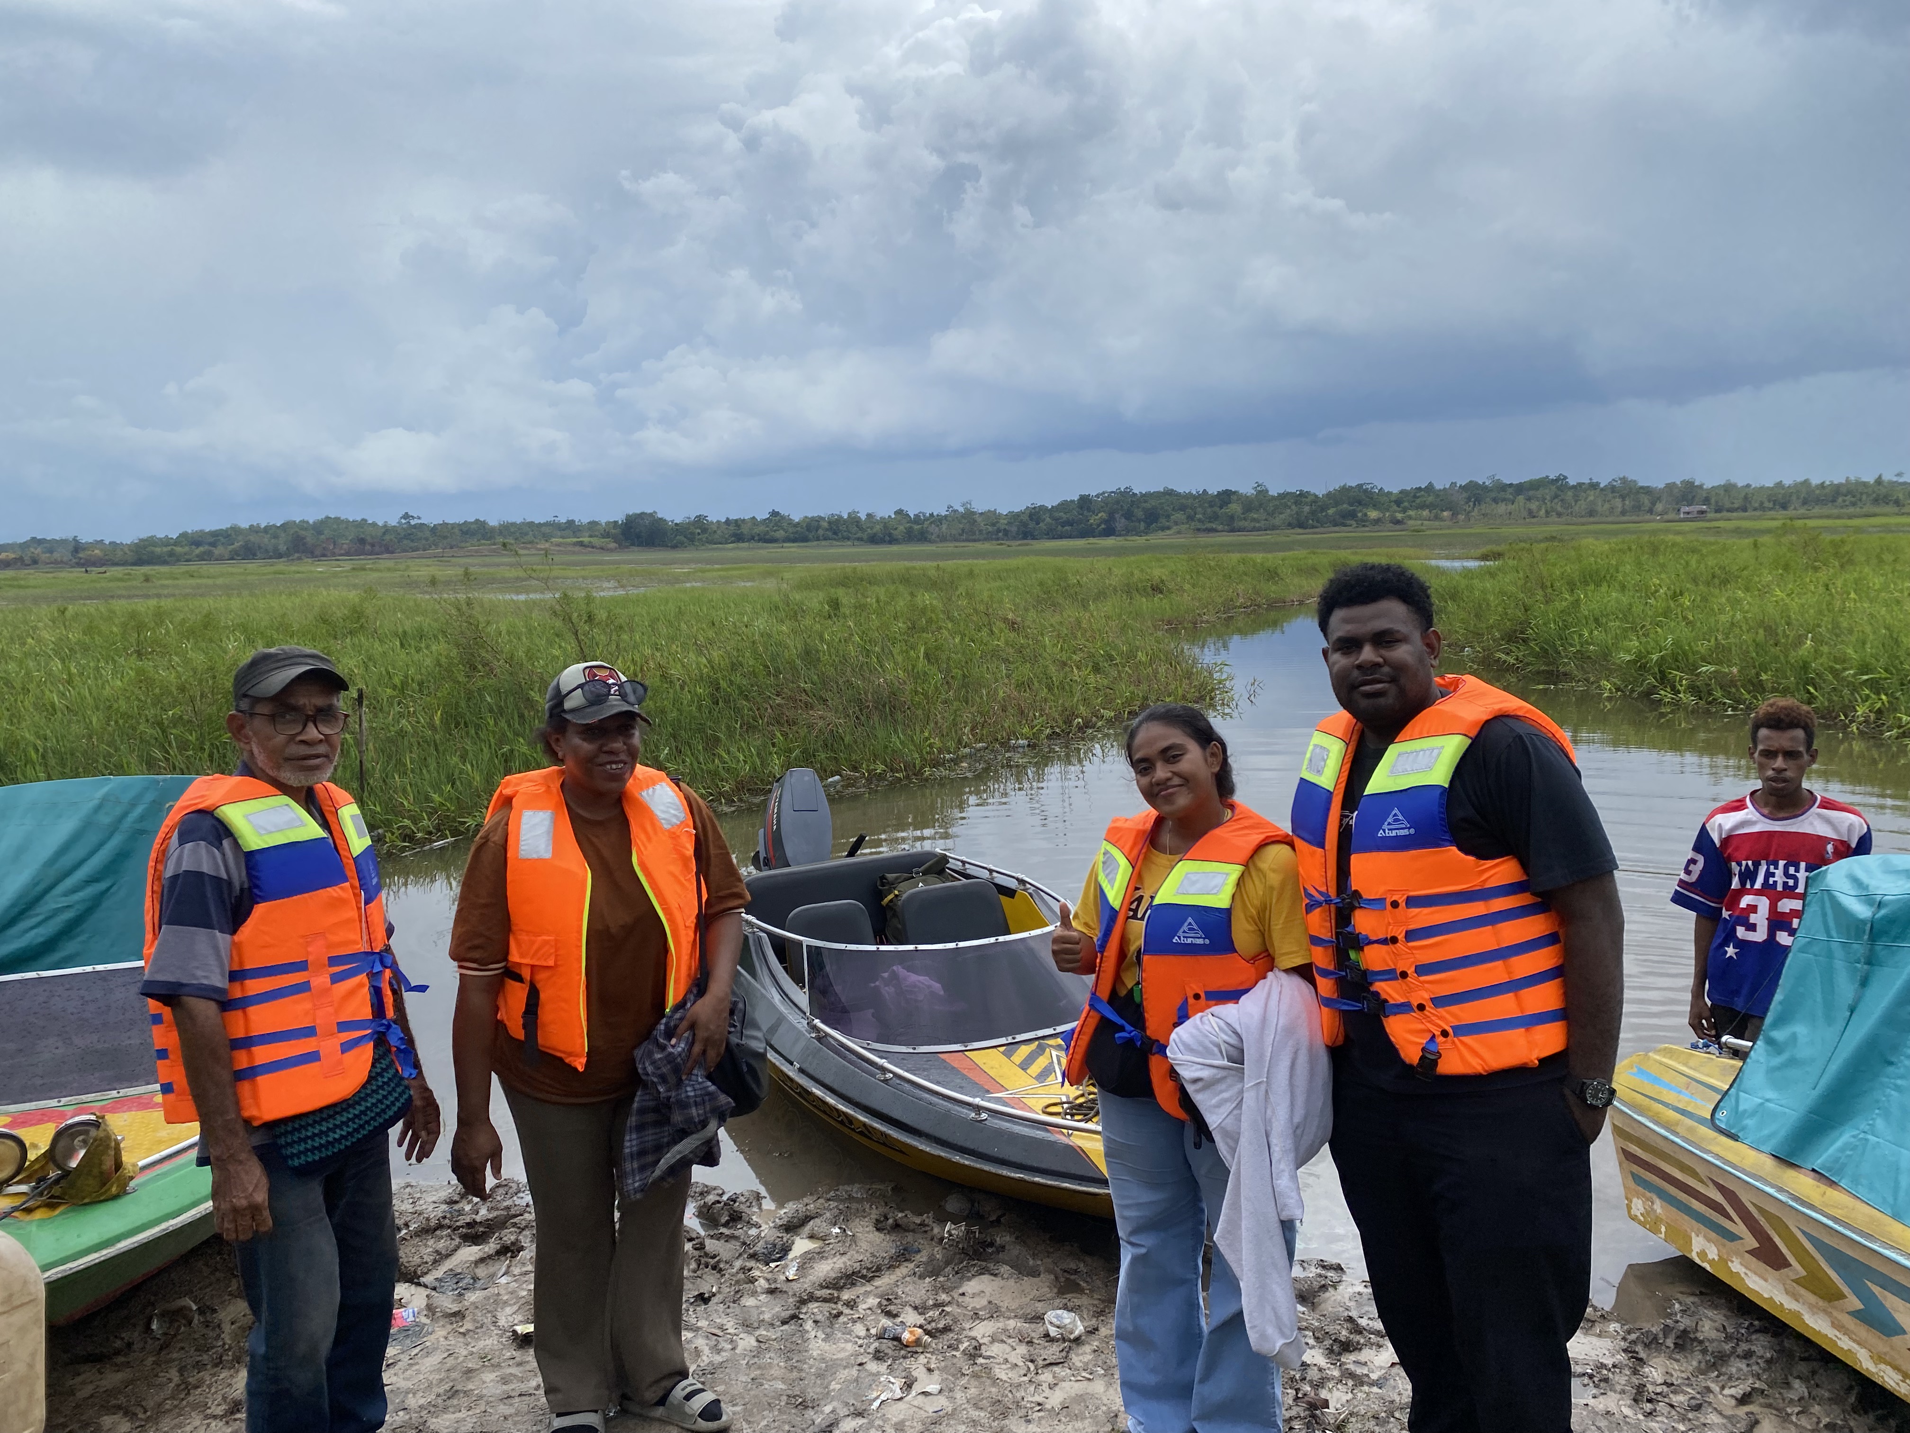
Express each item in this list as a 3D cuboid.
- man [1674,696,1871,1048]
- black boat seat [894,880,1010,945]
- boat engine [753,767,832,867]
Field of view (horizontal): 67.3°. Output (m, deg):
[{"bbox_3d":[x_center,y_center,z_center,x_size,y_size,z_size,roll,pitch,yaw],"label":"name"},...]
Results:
[{"bbox_3d":[2.438,0.764,4.290,0.540,1.660,0.310,1,8,19],"label":"man"},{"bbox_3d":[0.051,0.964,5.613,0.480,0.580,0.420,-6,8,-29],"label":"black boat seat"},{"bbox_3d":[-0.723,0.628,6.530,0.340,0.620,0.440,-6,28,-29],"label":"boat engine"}]

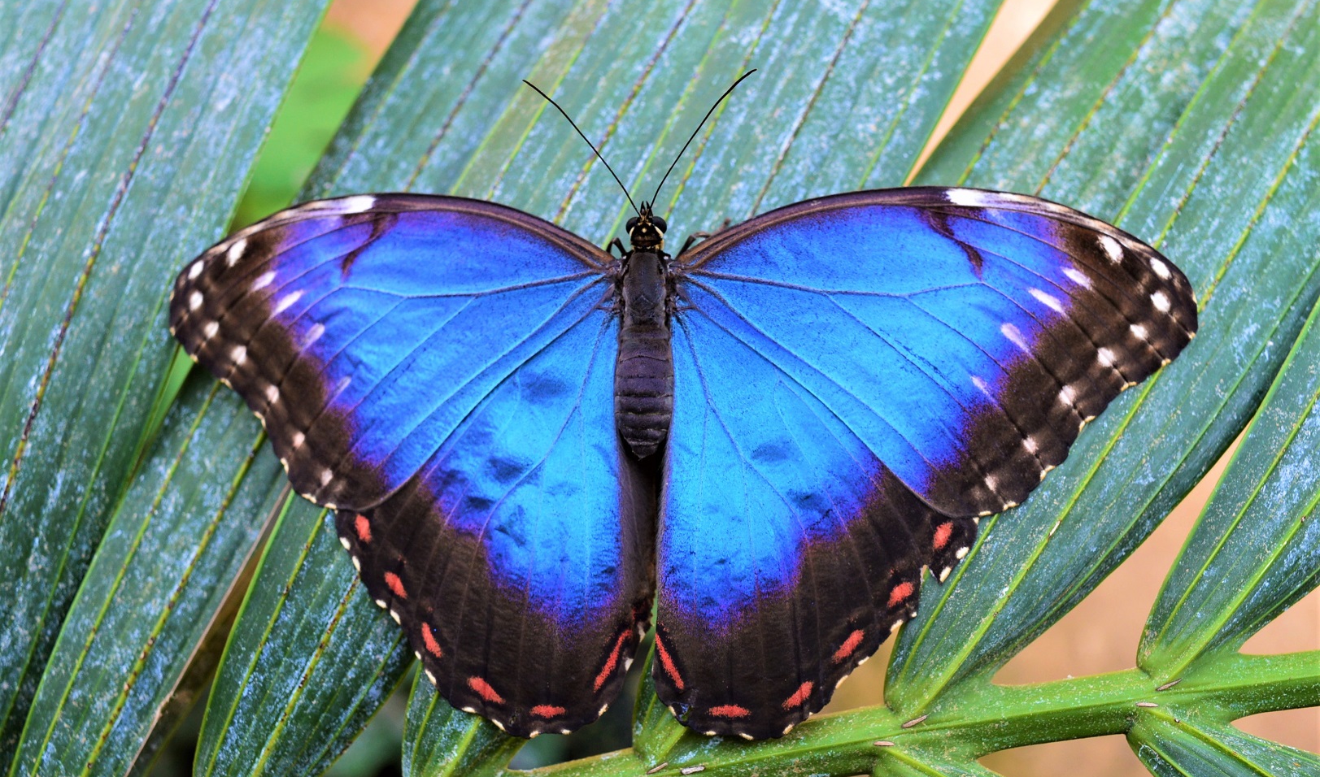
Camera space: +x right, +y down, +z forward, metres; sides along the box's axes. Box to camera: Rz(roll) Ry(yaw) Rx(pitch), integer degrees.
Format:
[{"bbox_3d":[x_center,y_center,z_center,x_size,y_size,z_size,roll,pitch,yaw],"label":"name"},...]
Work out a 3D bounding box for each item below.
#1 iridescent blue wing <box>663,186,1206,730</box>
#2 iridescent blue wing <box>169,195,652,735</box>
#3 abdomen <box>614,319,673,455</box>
[{"bbox_3d":[0.031,0.009,0.222,0.064,0.066,0.007,0,-4,9],"label":"iridescent blue wing"},{"bbox_3d":[-0.033,0.009,0.237,0.067,0.068,0.007,0,-1,18],"label":"iridescent blue wing"},{"bbox_3d":[-0.002,0.000,0.226,0.007,0.017,0.007,0,-2,14],"label":"abdomen"}]

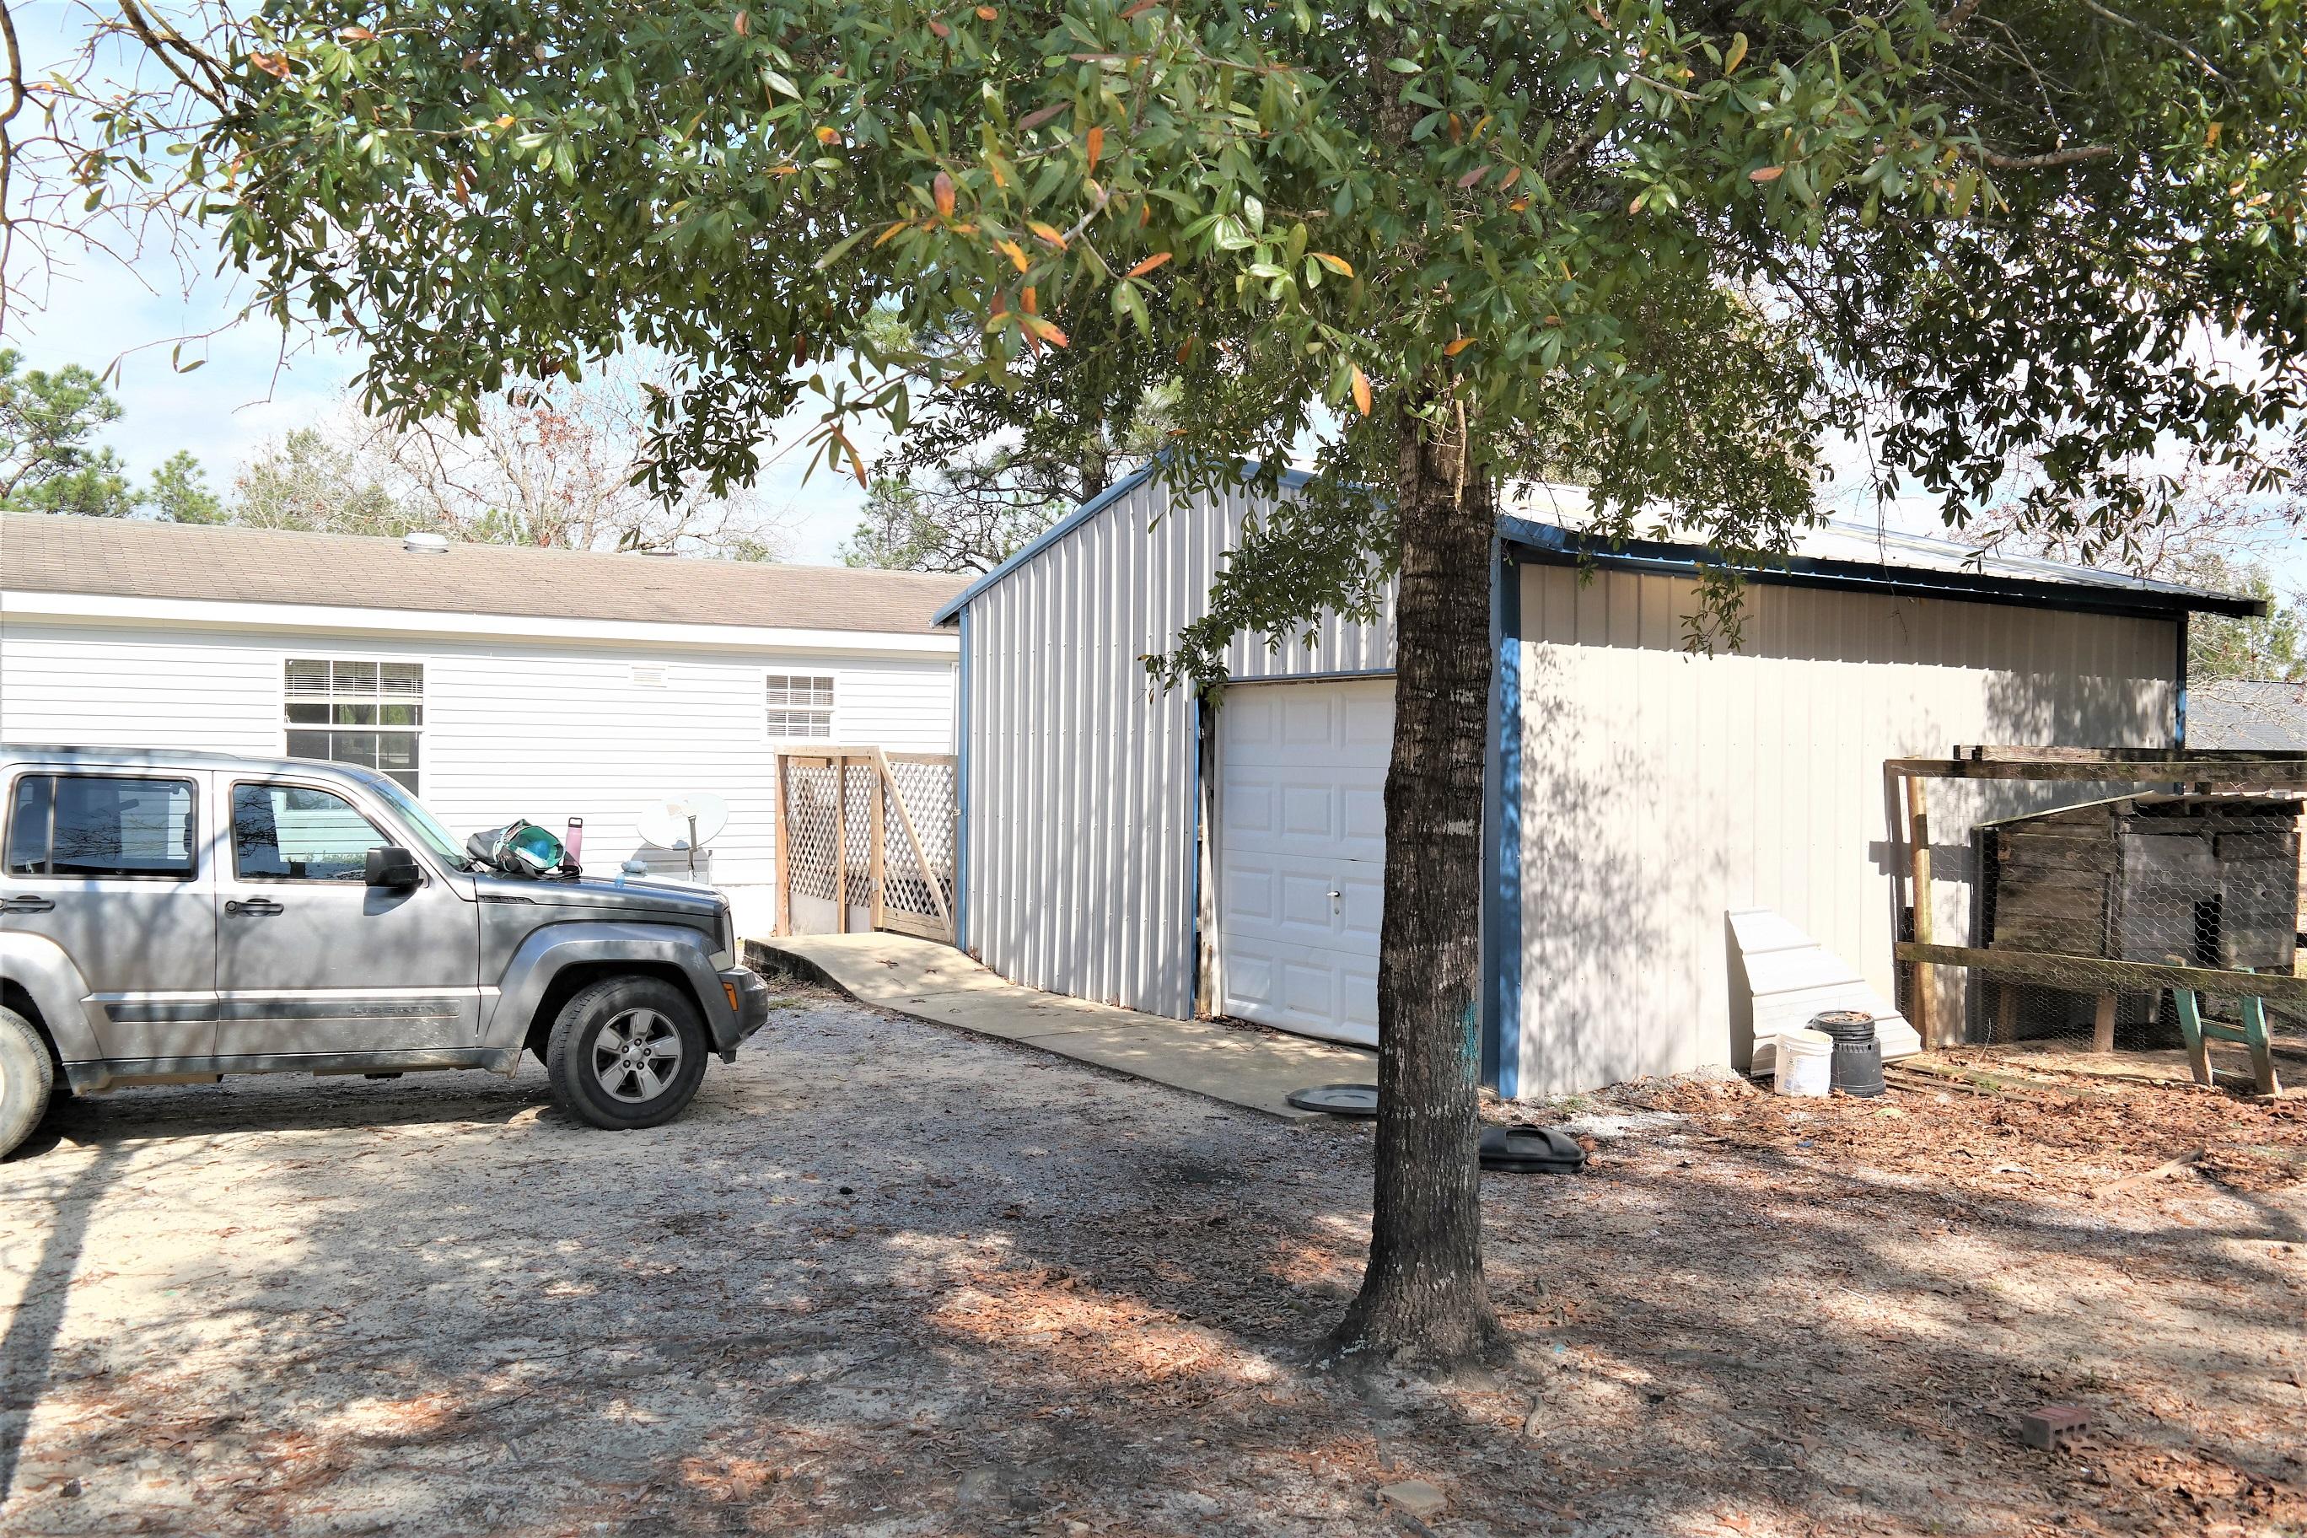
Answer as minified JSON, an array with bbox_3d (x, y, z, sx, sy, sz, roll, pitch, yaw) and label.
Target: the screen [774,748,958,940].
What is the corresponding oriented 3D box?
[{"bbox_3d":[-2.575,0.750,15.161,0.140,1.882,4.066,0,0,-32],"label":"screen"}]

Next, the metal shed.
[{"bbox_3d":[2.742,-0.231,12.507,6.310,3.586,6.860,0,0,-32],"label":"metal shed"}]

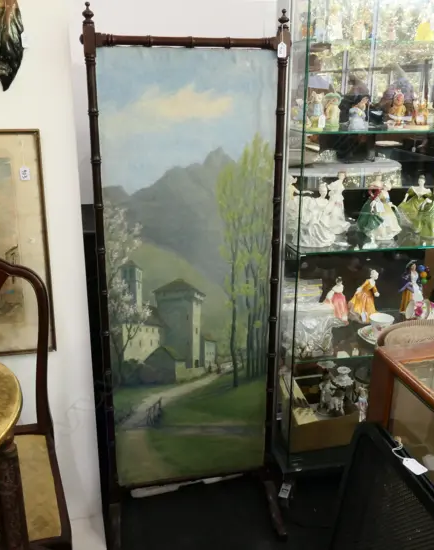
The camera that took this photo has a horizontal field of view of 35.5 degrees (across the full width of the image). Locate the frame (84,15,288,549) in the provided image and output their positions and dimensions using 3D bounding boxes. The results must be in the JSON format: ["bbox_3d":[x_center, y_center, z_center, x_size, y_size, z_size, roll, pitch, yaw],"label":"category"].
[{"bbox_3d":[-0.078,0.050,2.020,0.564,1.590,0.392,-4,19,-12],"label":"frame"}]

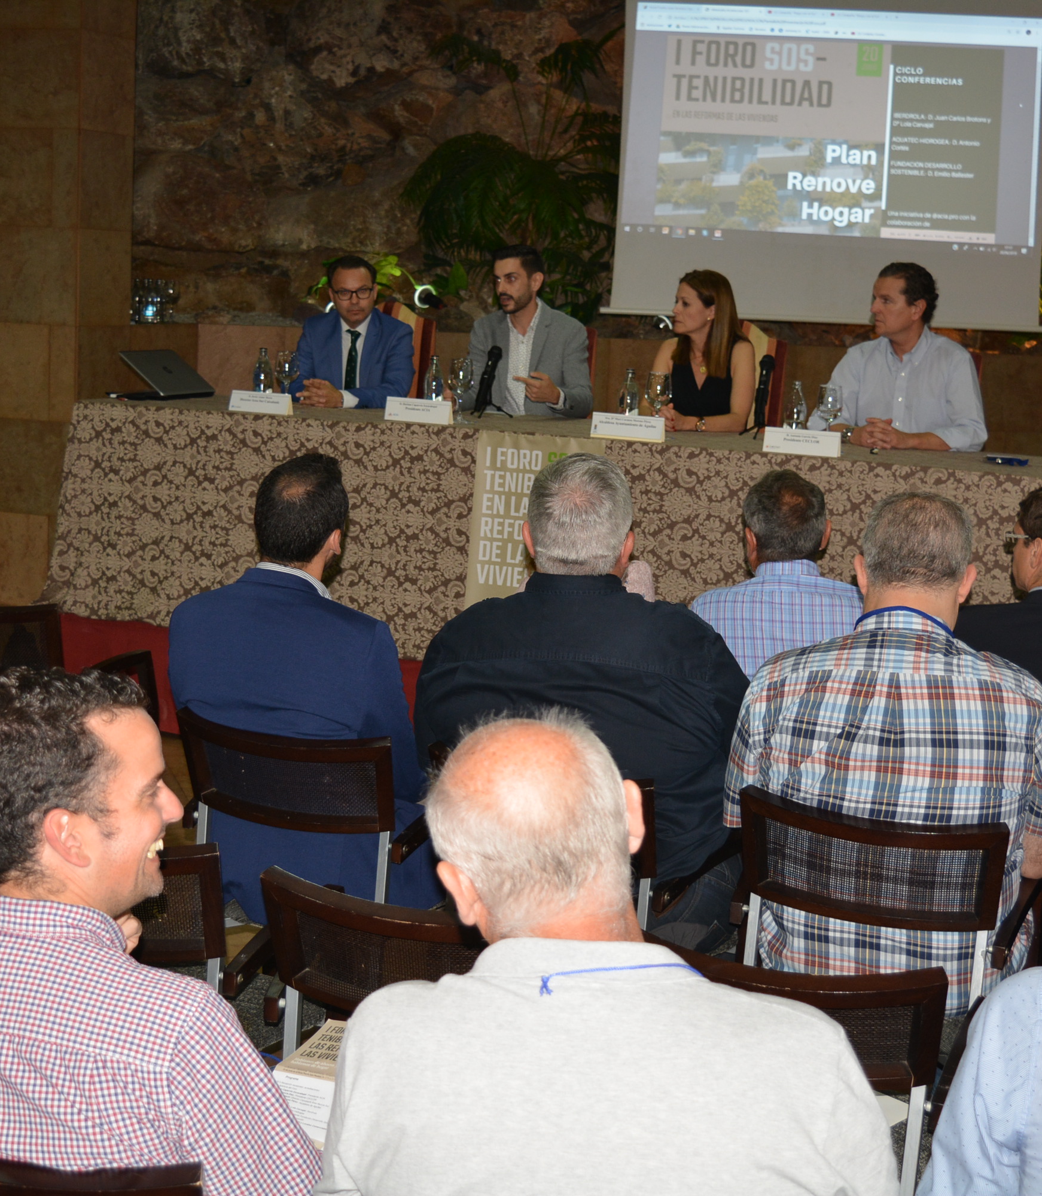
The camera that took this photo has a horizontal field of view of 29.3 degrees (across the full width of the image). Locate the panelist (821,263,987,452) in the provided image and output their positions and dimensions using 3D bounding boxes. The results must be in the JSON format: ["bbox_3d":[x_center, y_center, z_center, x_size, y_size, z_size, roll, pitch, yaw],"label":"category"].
[{"bbox_3d":[1.208,-0.425,6.582,0.570,1.358,0.800,6,10,24],"label":"panelist"}]

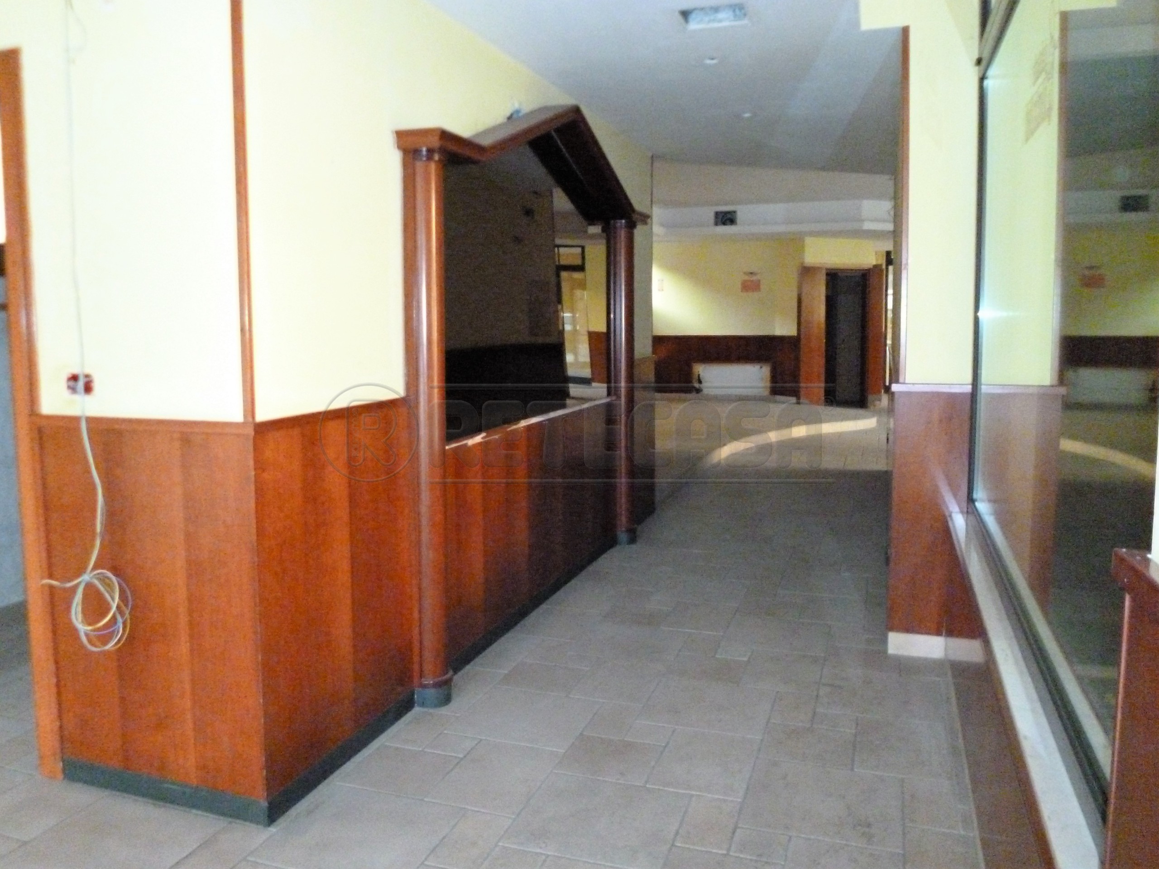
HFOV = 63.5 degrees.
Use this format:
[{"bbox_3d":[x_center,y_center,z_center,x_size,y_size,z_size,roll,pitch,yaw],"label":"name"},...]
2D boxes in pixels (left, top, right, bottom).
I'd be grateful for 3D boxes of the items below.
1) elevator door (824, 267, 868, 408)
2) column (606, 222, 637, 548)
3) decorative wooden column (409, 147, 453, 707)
[{"bbox_3d":[4.261,-1.520,15.000,0.690,2.170,0.100,2,7,18],"label":"elevator door"},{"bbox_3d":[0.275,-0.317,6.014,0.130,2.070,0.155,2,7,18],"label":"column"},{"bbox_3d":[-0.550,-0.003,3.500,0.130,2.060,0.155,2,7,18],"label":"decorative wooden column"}]

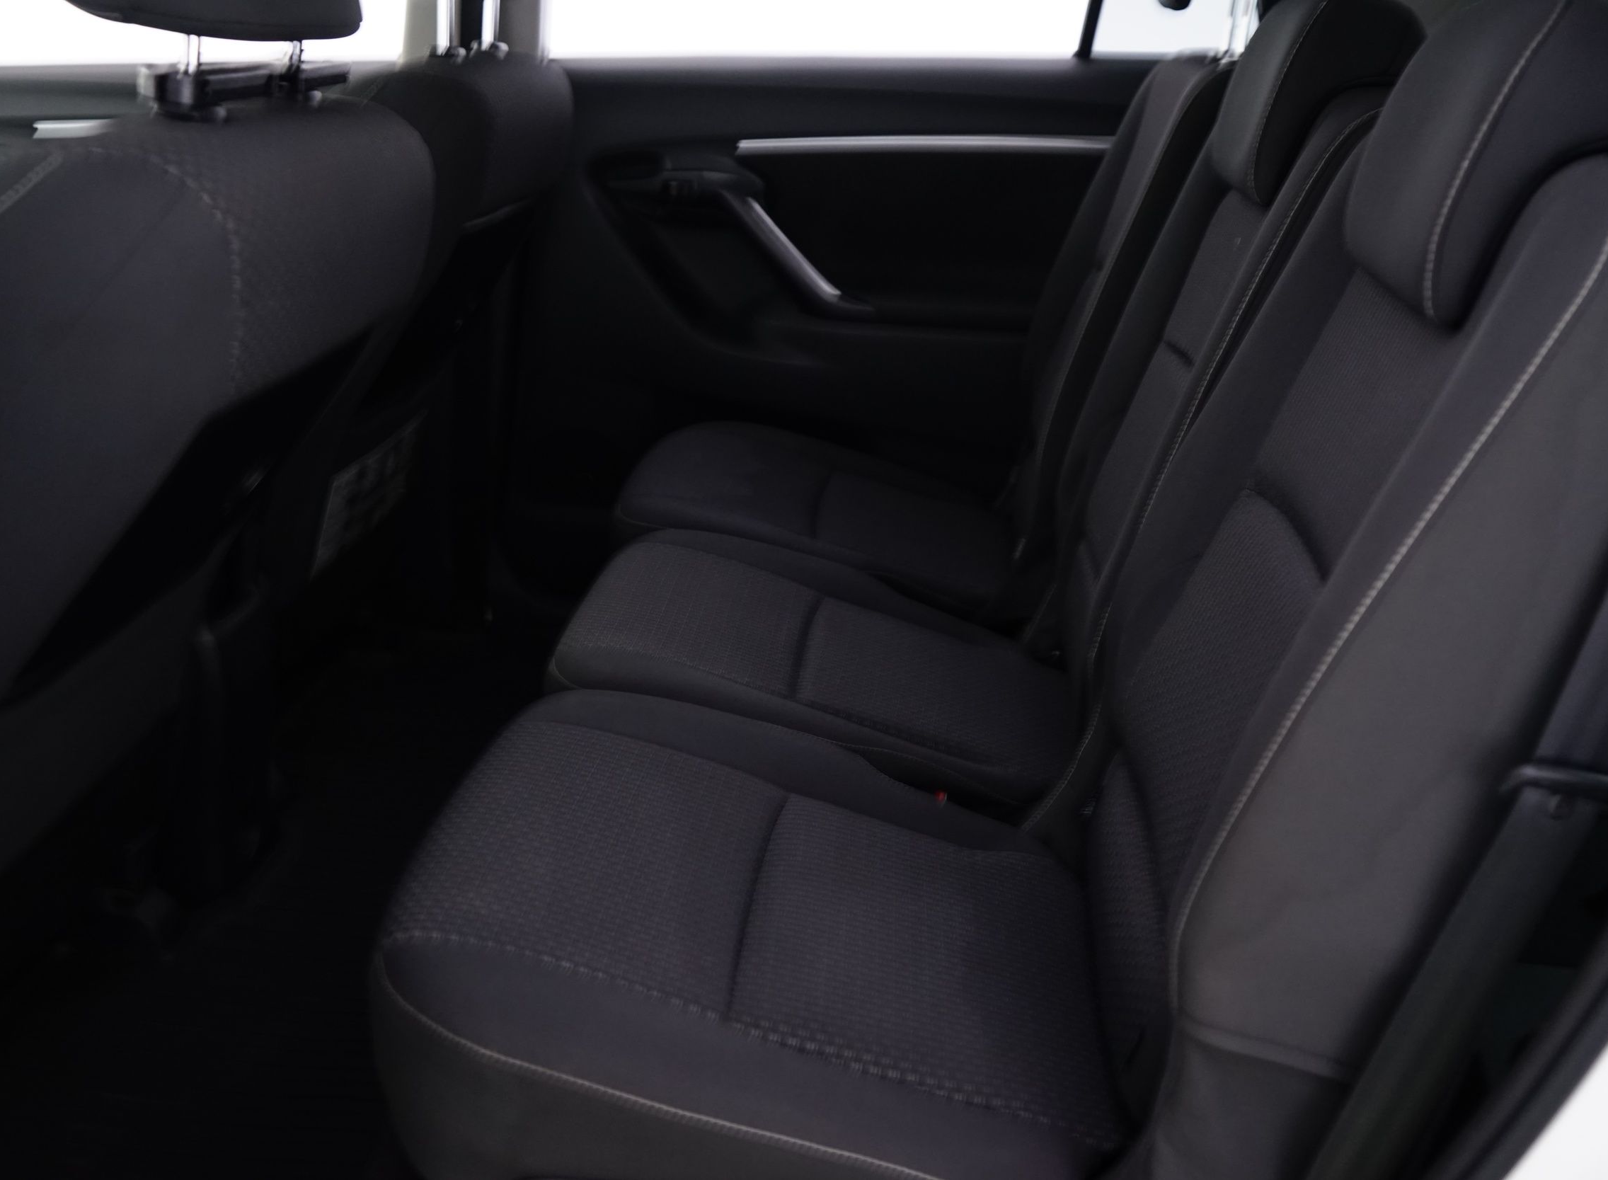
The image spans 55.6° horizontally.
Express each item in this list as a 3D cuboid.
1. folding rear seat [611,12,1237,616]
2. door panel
[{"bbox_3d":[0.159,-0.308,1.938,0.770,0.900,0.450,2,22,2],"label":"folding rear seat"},{"bbox_3d":[0.043,-0.374,2.220,0.950,0.770,0.140,2,22,2],"label":"door panel"}]

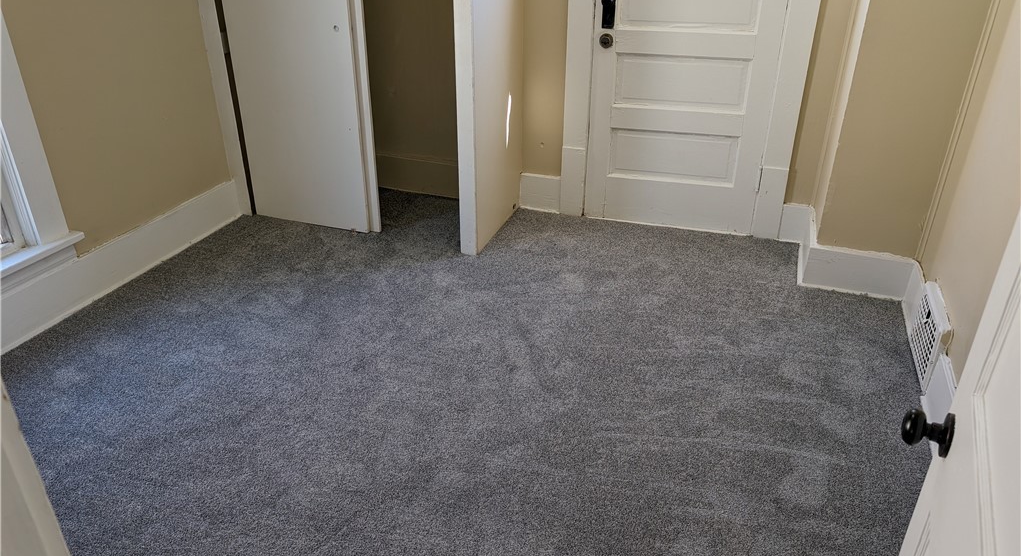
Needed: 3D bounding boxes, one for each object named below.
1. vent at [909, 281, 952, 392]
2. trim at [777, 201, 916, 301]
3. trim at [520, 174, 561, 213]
[{"bbox_3d":[1.527,0.211,2.572,0.046,0.237,0.422,10,29,19],"label":"vent"},{"bbox_3d":[1.533,-0.141,3.297,0.518,0.201,0.514,9,28,17],"label":"trim"},{"bbox_3d":[0.169,-0.474,3.942,0.232,0.203,0.022,9,28,17],"label":"trim"}]

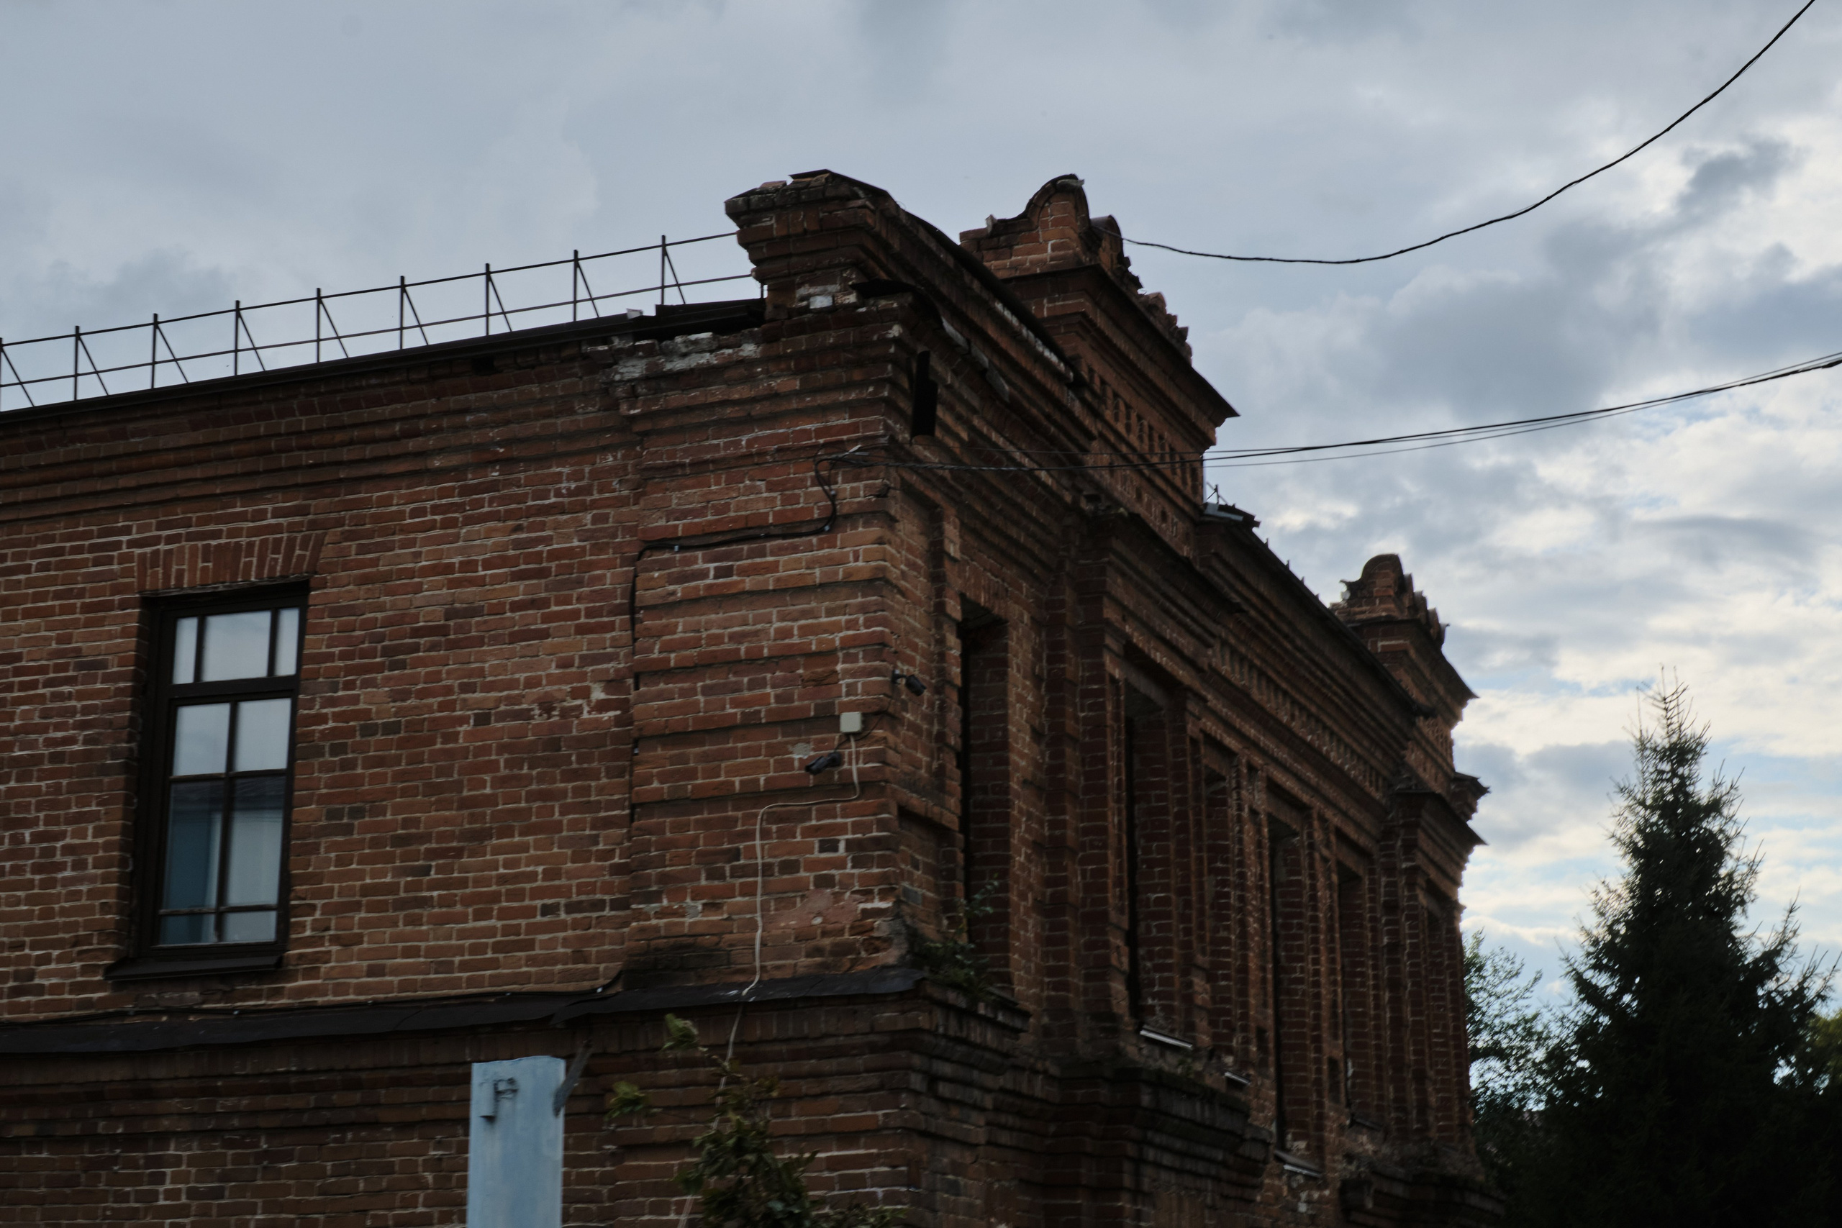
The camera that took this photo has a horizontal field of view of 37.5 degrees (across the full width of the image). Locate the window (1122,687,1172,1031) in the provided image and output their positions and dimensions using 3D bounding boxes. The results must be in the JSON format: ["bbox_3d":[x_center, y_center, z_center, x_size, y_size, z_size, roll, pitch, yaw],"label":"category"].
[{"bbox_3d":[1.255,1.513,16.700,0.240,2.130,1.140,-6,-16,21],"label":"window"}]

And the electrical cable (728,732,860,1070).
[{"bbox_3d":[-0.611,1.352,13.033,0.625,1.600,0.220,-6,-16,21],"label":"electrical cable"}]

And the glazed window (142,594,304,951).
[{"bbox_3d":[-3.822,0.858,14.897,1.090,2.050,0.160,-6,-16,21],"label":"glazed window"}]

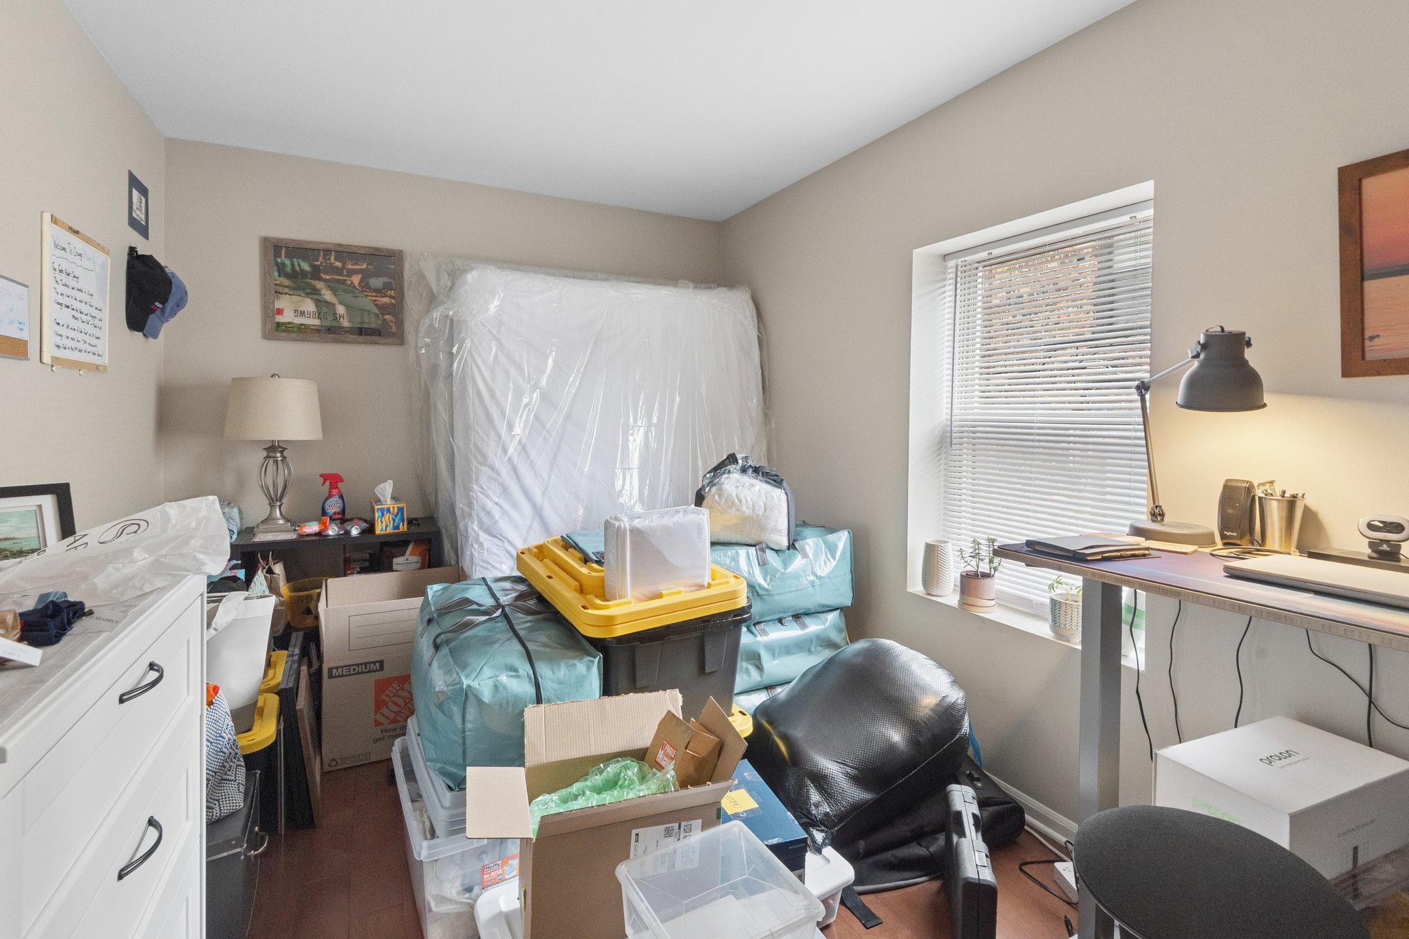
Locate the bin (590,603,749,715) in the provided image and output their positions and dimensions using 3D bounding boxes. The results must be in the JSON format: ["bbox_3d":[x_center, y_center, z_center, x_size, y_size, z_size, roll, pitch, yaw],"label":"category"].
[{"bbox_3d":[-0.275,0.580,2.127,0.520,0.370,0.760,-3,5,-31],"label":"bin"}]

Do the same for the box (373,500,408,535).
[{"bbox_3d":[-1.370,0.208,2.746,0.115,0.125,0.115,-2,5,-29],"label":"box"}]

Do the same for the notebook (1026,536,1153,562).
[{"bbox_3d":[0.807,0.163,1.310,0.180,0.030,0.135,-1,4,-25],"label":"notebook"}]

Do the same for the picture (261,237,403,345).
[{"bbox_3d":[-1.737,-0.833,2.945,0.575,0.455,0.025,-2,5,-27],"label":"picture"}]

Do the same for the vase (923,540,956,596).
[{"bbox_3d":[0.897,0.374,2.383,0.122,0.207,0.122,-2,4,-28],"label":"vase"}]

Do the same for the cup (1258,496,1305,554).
[{"bbox_3d":[1.206,0.113,1.309,0.080,0.117,0.080,-2,4,-28],"label":"cup"}]

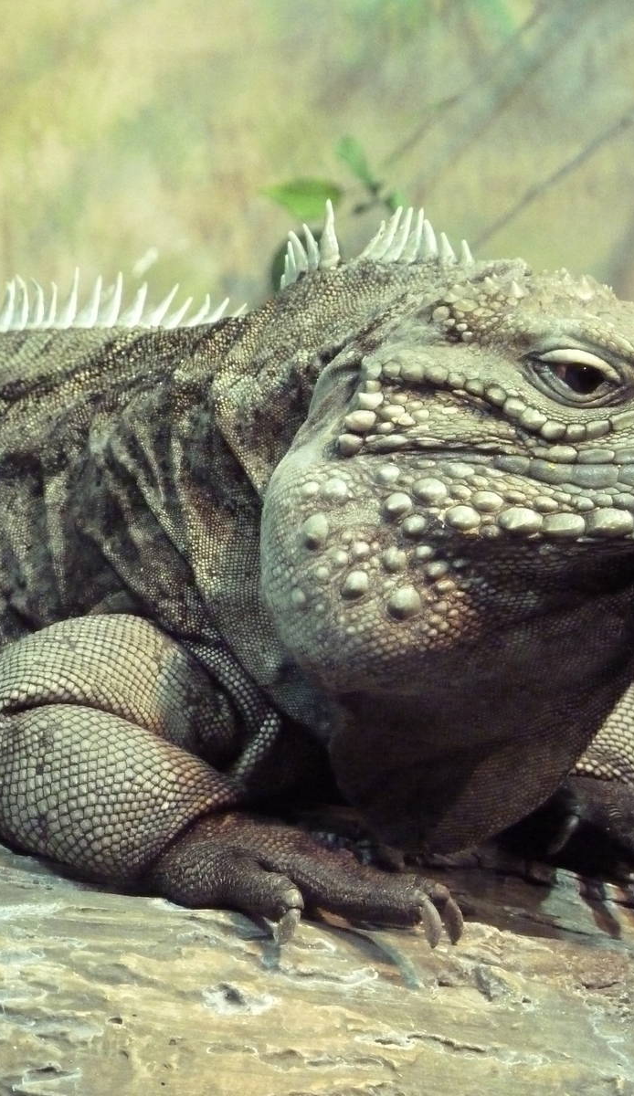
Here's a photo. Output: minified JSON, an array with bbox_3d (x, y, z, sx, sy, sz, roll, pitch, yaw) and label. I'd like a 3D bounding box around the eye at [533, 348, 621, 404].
[{"bbox_3d":[0.057,-0.038,1.200,0.020,0.012,0.010,7,7,7],"label":"eye"}]

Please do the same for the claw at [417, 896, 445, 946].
[{"bbox_3d":[0.025,0.082,1.185,0.006,0.011,0.004,5,9,38],"label":"claw"}]

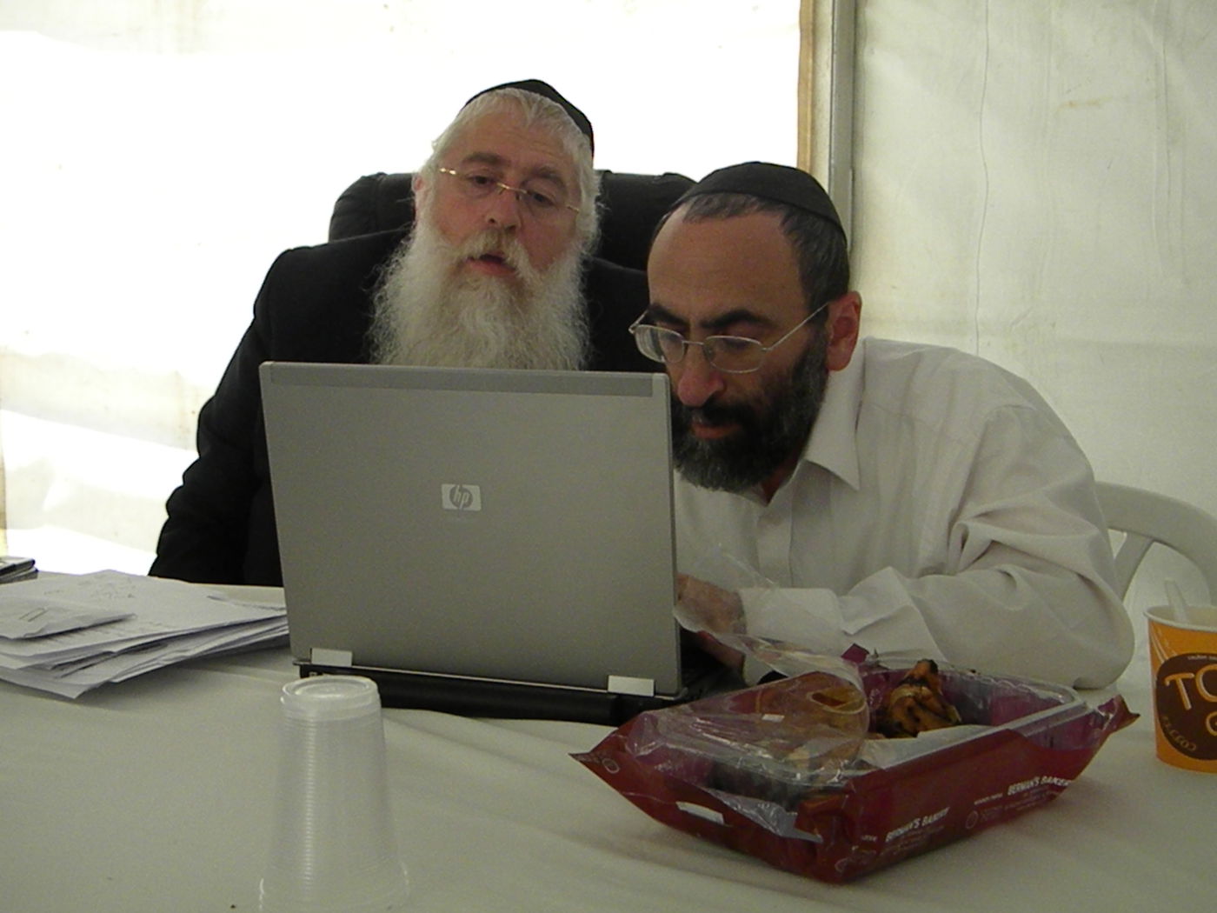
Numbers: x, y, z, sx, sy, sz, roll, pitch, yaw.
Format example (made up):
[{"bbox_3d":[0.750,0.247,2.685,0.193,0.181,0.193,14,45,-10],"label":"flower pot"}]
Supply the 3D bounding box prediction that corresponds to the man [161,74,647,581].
[{"bbox_3d":[-0.141,0.216,1.518,0.640,1.240,0.800,-1,7,-7],"label":"man"}]

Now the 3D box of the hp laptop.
[{"bbox_3d":[-0.063,0.050,1.071,0.285,0.247,0.254,2,7,16],"label":"hp laptop"}]

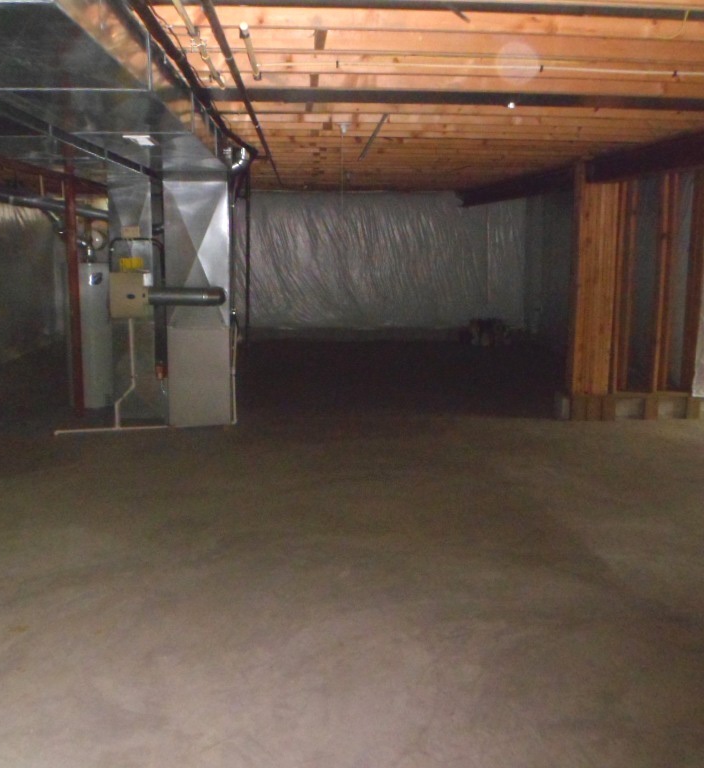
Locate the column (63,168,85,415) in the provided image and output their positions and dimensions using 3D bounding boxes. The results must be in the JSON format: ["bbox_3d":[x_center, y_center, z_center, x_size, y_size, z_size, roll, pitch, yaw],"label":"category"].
[{"bbox_3d":[-2.585,-0.830,7.457,0.090,2.270,0.090,0,10,-4],"label":"column"}]

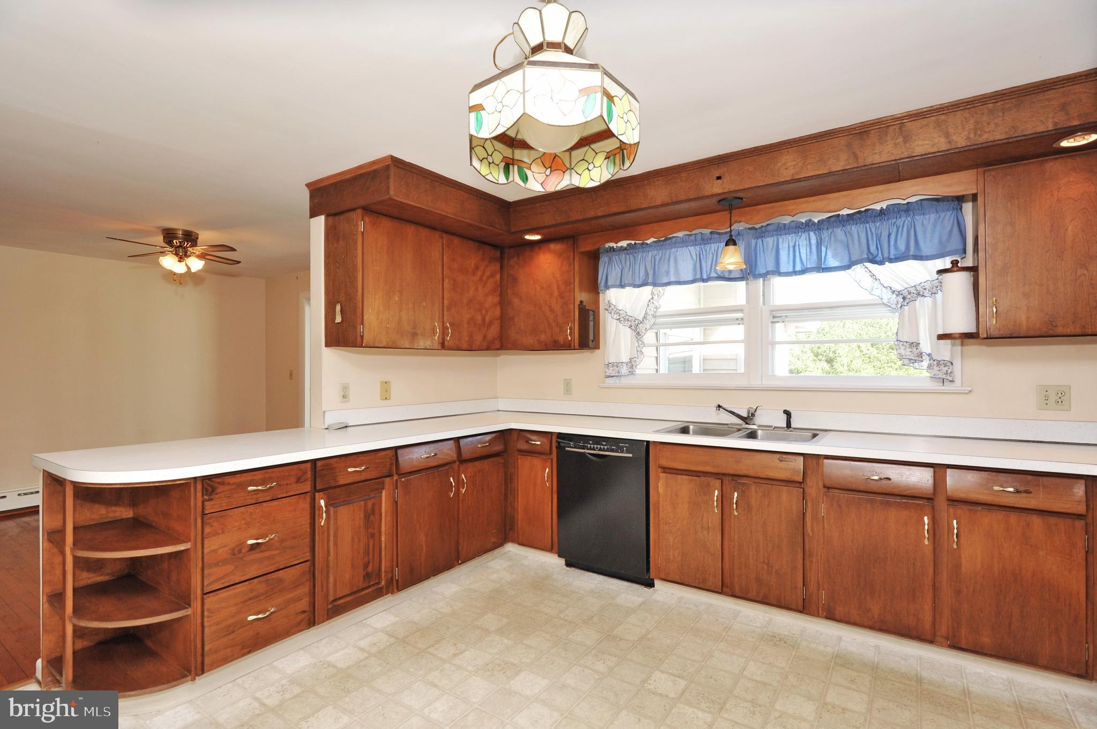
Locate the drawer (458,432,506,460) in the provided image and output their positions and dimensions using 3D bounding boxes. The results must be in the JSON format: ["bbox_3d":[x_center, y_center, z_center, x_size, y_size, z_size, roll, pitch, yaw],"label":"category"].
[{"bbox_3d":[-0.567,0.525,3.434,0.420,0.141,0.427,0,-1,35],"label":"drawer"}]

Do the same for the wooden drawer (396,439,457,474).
[{"bbox_3d":[-0.838,0.518,3.026,0.400,0.133,0.461,0,-1,33],"label":"wooden drawer"}]

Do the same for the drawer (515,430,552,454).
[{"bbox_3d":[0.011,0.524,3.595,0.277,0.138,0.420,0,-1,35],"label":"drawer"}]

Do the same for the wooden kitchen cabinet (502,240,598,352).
[{"bbox_3d":[0.022,-0.508,4.028,0.670,0.803,0.371,0,-1,35],"label":"wooden kitchen cabinet"}]

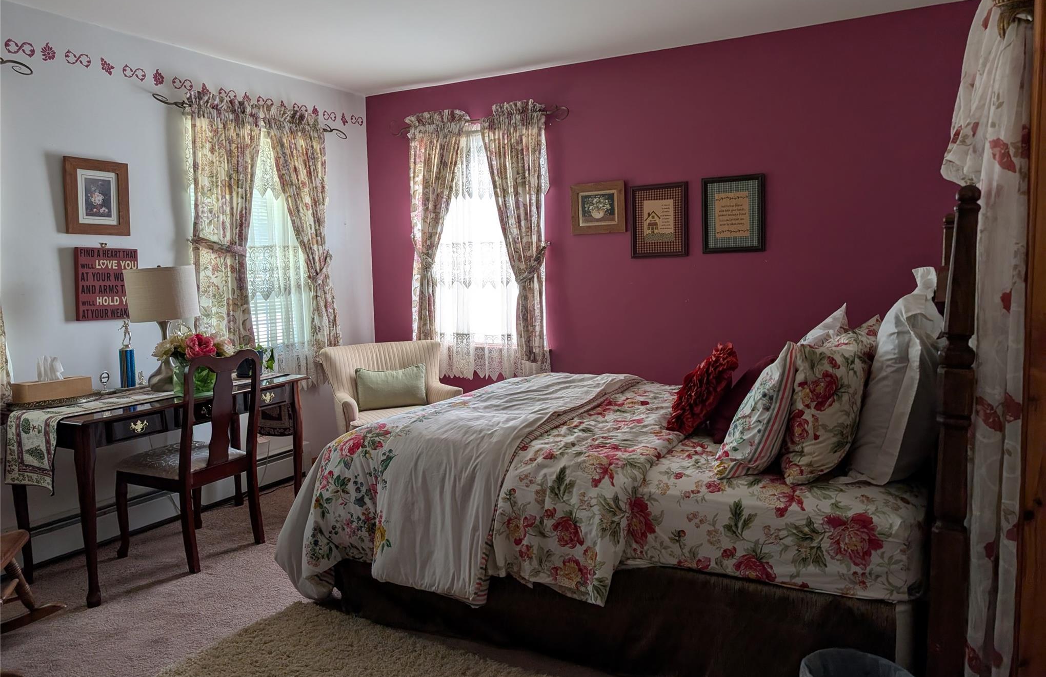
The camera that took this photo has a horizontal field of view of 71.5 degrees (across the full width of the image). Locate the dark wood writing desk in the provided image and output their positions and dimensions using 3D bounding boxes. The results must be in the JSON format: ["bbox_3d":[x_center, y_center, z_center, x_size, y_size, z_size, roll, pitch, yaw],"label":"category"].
[{"bbox_3d":[-1.665,0.629,3.515,0.580,0.753,1.198,3,7,30],"label":"dark wood writing desk"}]

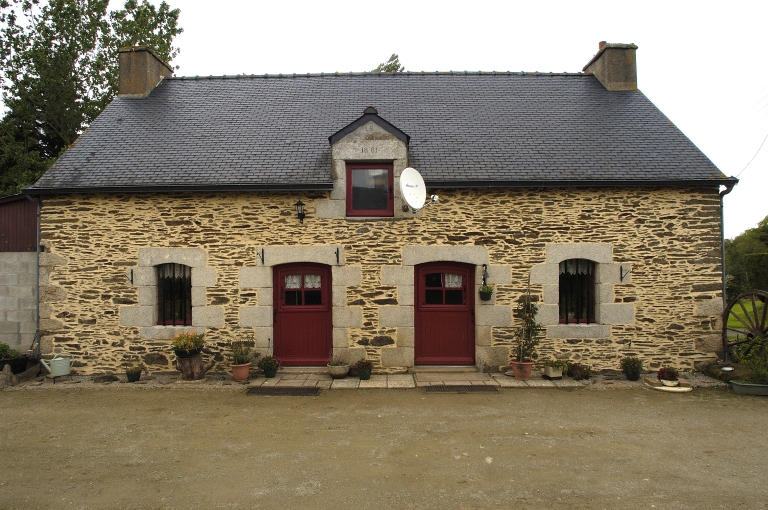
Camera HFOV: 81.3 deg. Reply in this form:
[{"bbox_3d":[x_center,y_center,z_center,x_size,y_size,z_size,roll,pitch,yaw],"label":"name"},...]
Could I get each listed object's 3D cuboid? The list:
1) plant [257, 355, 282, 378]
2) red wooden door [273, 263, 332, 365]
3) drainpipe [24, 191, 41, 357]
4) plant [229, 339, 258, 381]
[{"bbox_3d":[-2.014,1.961,7.870,0.440,0.420,0.400,0,0,0],"label":"plant"},{"bbox_3d":[-1.430,1.026,7.850,1.040,1.800,0.100,-1,-1,2],"label":"red wooden door"},{"bbox_3d":[-6.011,0.414,7.712,0.120,2.866,0.280,-1,-1,2],"label":"drainpipe"},{"bbox_3d":[-2.440,1.832,7.770,0.510,0.750,0.450,0,0,0],"label":"plant"}]

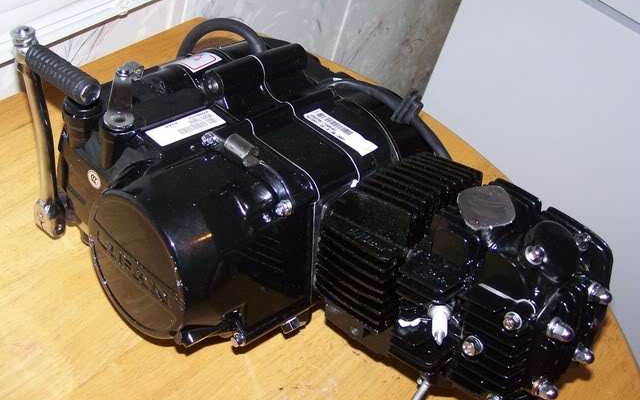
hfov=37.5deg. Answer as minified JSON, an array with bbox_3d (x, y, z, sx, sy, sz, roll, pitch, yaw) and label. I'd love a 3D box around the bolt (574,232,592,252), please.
[{"bbox_3d":[0.170,0.027,0.609,0.011,0.008,0.011,-27,80,-39],"label":"bolt"}]

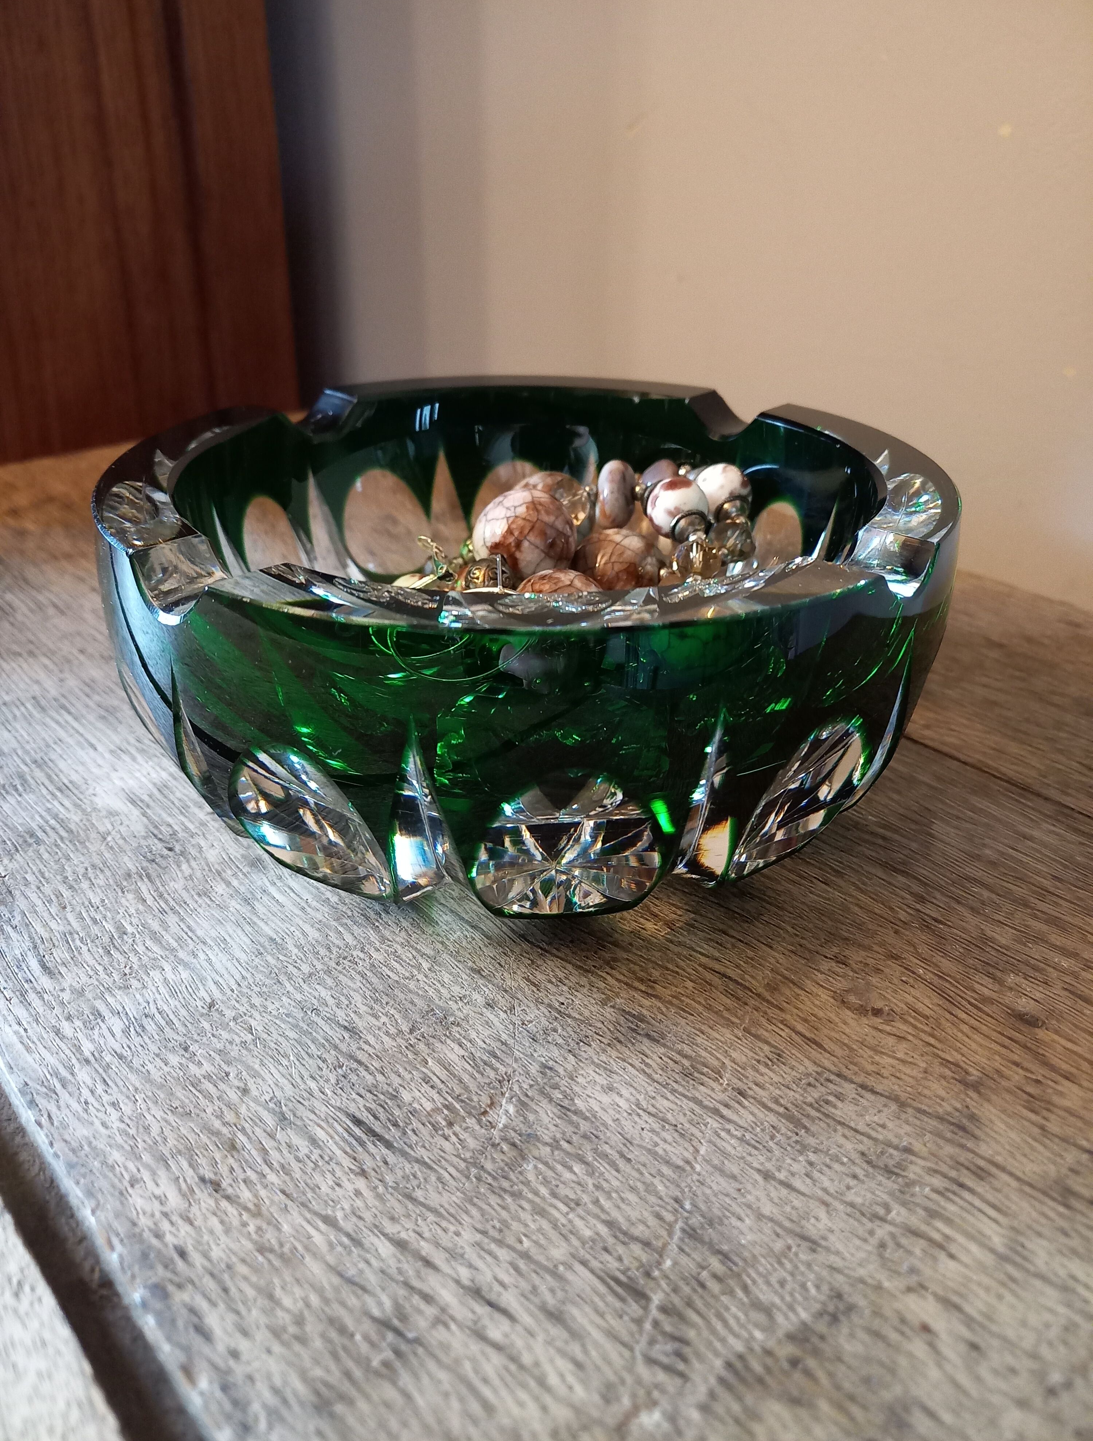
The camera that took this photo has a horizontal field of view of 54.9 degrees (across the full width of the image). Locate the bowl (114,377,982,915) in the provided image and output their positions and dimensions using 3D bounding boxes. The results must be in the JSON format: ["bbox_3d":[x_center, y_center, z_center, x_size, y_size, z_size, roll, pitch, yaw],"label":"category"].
[{"bbox_3d":[-0.004,-0.024,0.222,0.163,0.062,0.163,0,29,0],"label":"bowl"}]

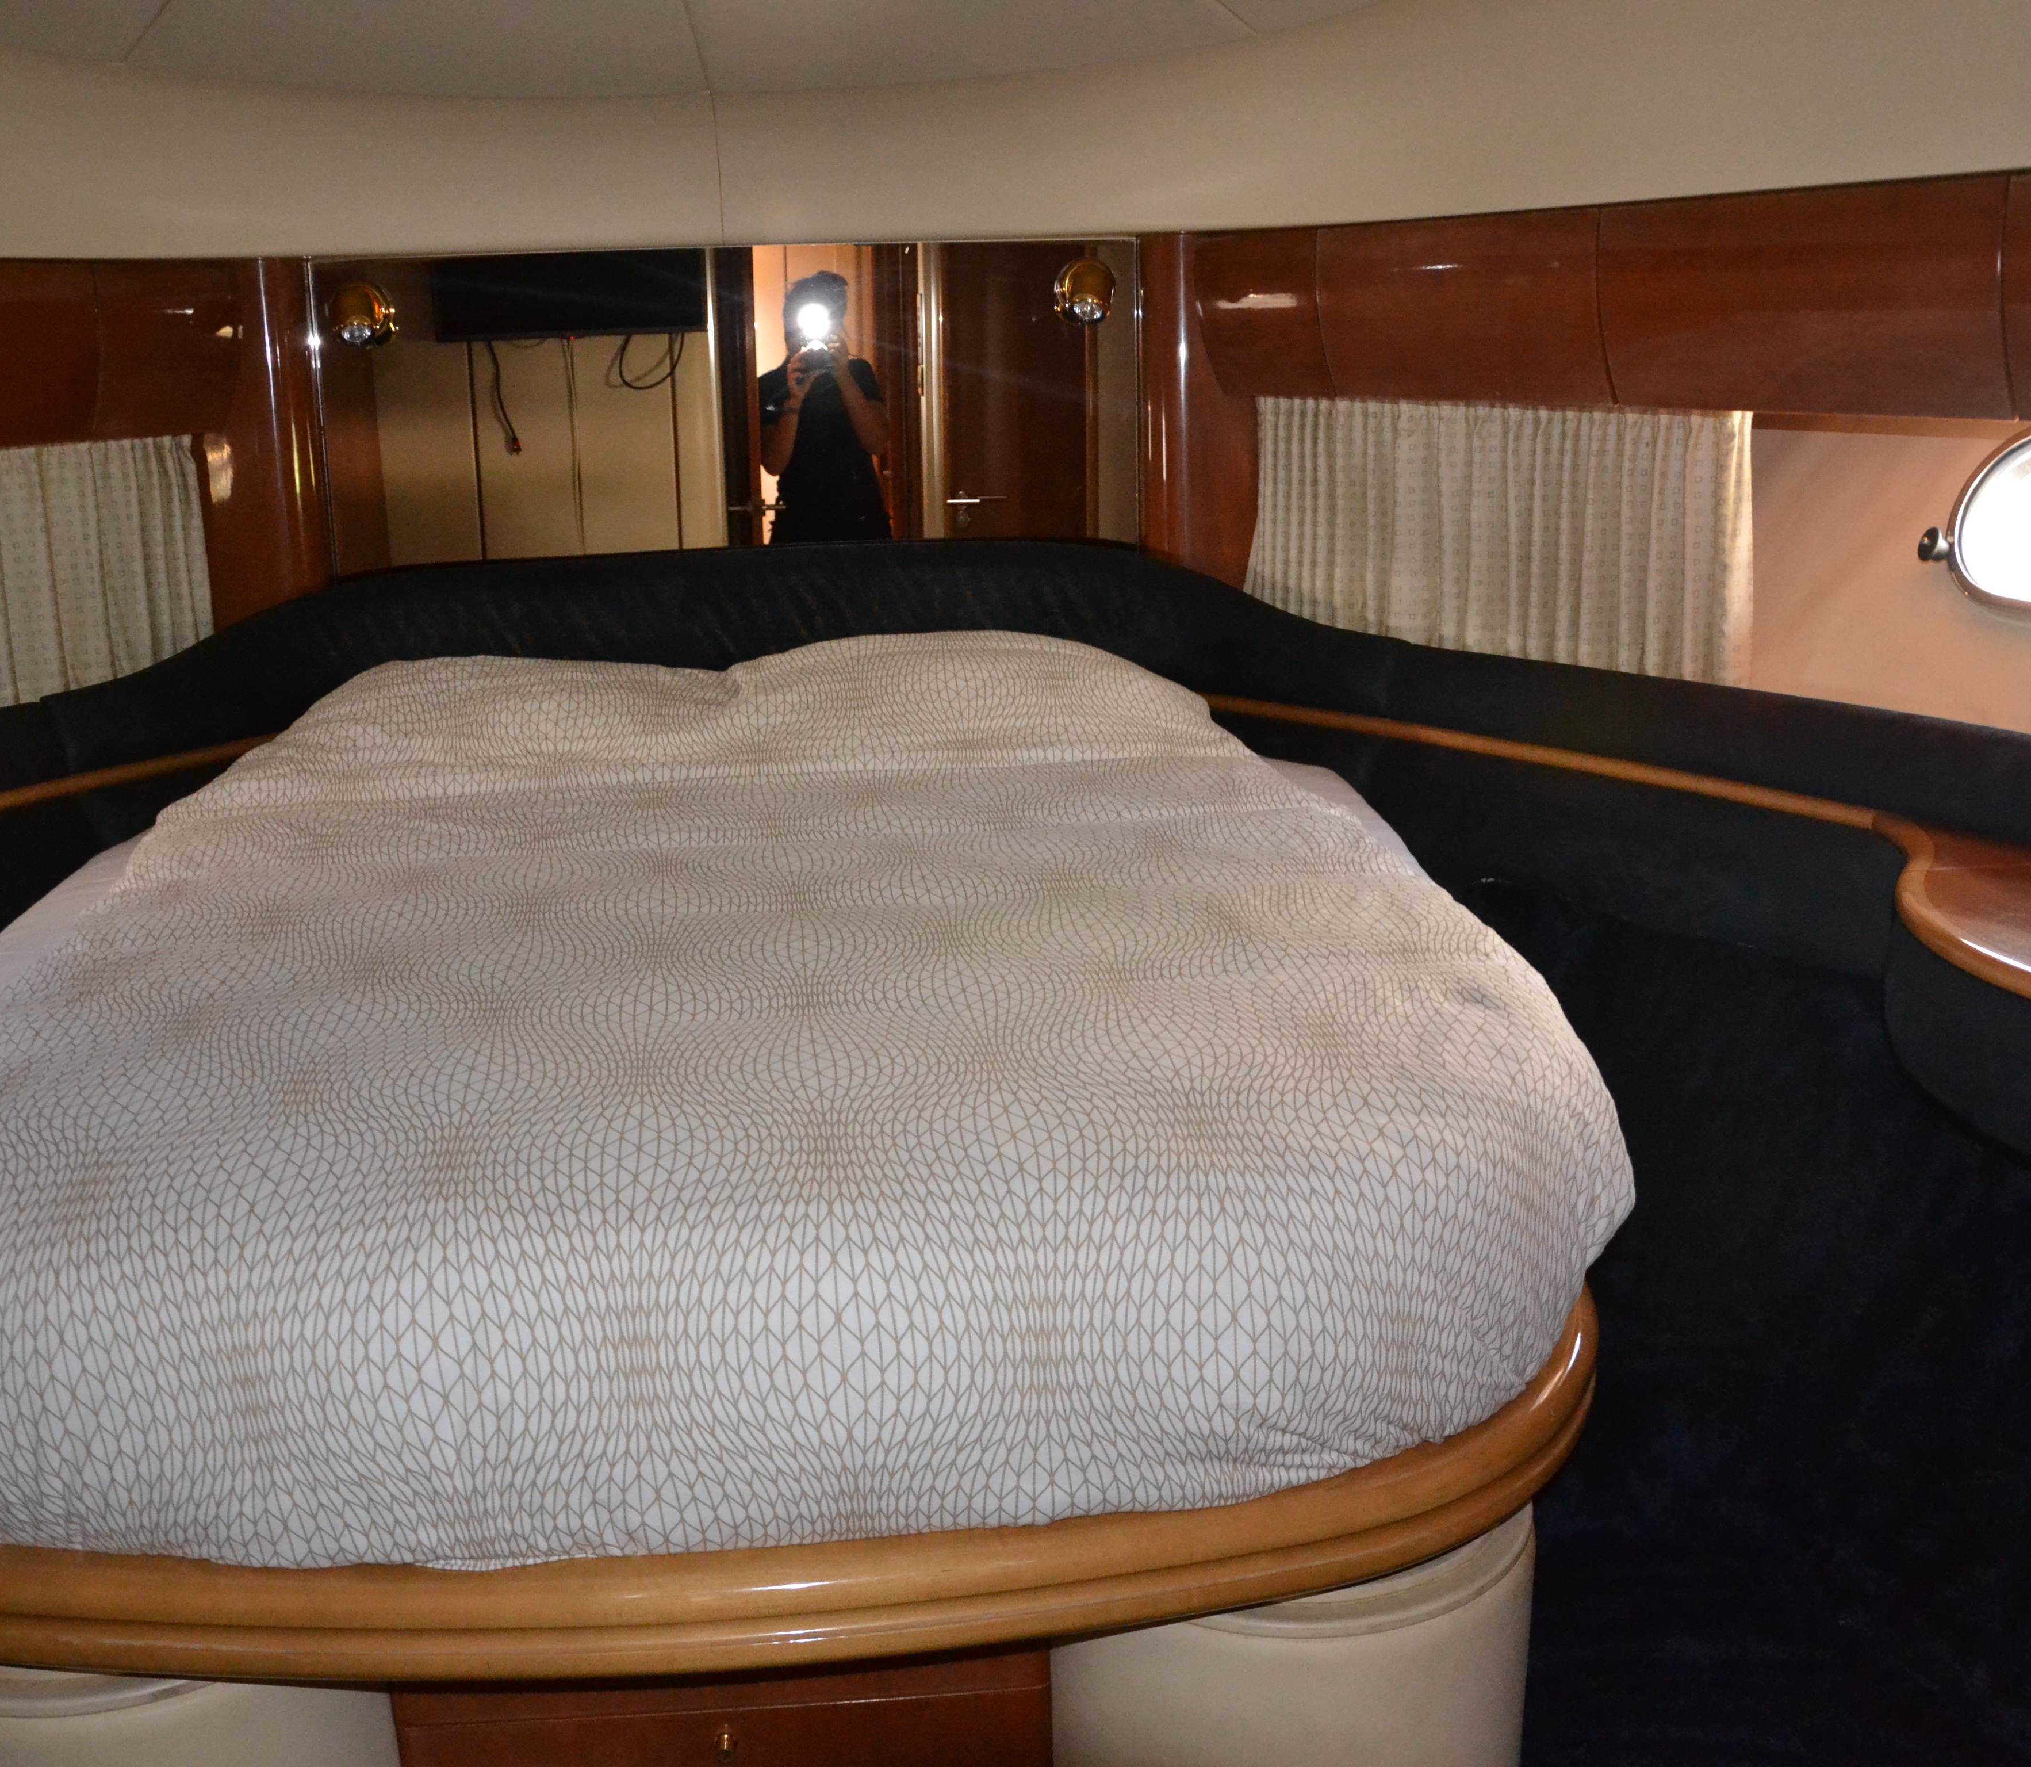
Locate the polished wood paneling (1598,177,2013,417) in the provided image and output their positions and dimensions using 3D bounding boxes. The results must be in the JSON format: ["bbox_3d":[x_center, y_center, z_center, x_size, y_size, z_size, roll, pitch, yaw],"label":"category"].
[{"bbox_3d":[0.868,-0.647,2.222,0.060,0.236,0.542,-10,18,-28],"label":"polished wood paneling"}]

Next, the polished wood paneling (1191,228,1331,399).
[{"bbox_3d":[0.363,-0.825,2.904,0.200,0.236,0.070,9,19,33],"label":"polished wood paneling"}]

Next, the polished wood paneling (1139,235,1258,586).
[{"bbox_3d":[0.280,-0.714,3.011,0.180,0.510,0.090,1,16,9],"label":"polished wood paneling"}]

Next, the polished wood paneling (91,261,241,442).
[{"bbox_3d":[-1.179,-0.743,2.766,0.070,0.236,0.200,12,21,41],"label":"polished wood paneling"}]

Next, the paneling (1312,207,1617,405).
[{"bbox_3d":[0.590,-0.759,2.648,0.060,0.236,0.497,-12,19,-33],"label":"paneling"}]

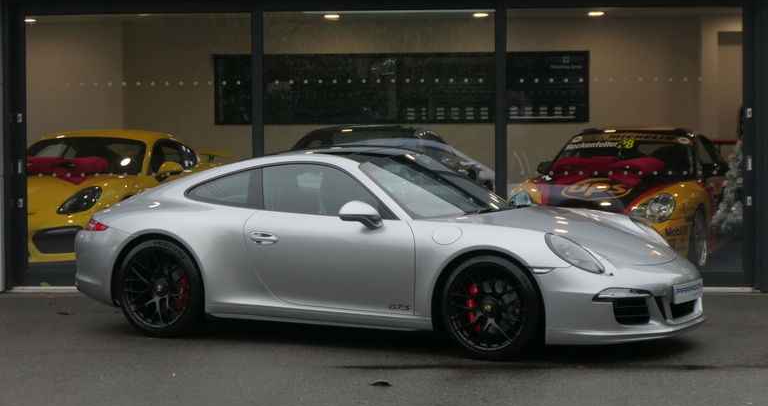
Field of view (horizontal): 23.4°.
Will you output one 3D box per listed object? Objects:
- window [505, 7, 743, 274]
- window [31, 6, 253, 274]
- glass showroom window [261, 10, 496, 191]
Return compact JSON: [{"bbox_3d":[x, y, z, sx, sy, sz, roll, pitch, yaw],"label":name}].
[{"bbox_3d":[1.922,-0.491,14.844,1.877,2.122,0.080,0,2,6],"label":"window"},{"bbox_3d":[-2.013,-0.475,15.230,1.886,2.145,0.080,0,2,6],"label":"window"},{"bbox_3d":[-0.042,-0.489,15.036,1.882,2.126,0.080,0,2,6],"label":"glass showroom window"}]

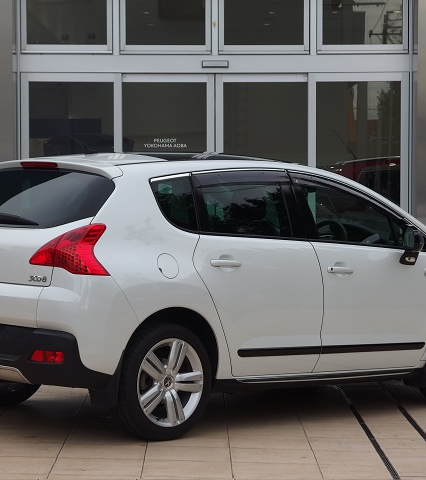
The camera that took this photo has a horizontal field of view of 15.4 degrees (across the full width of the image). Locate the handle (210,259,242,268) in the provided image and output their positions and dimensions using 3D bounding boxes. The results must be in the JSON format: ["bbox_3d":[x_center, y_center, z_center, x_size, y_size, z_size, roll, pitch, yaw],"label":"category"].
[{"bbox_3d":[0.070,0.131,8.804,0.225,0.042,0.047,0,2,-43],"label":"handle"}]

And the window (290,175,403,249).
[{"bbox_3d":[0.856,-0.183,9.721,0.919,0.495,0.090,0,-18,-43],"label":"window"}]

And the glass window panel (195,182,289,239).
[{"bbox_3d":[0.192,-0.179,9.093,0.820,0.367,0.070,0,-18,-43],"label":"glass window panel"}]

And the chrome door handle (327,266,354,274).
[{"bbox_3d":[0.759,0.183,9.444,0.215,0.042,0.047,0,2,-43],"label":"chrome door handle"}]

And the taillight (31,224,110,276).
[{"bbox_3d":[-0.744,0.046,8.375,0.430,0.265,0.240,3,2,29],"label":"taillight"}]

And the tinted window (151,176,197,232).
[{"bbox_3d":[-0.201,-0.209,8.767,0.312,0.356,0.080,0,-18,-38],"label":"tinted window"}]

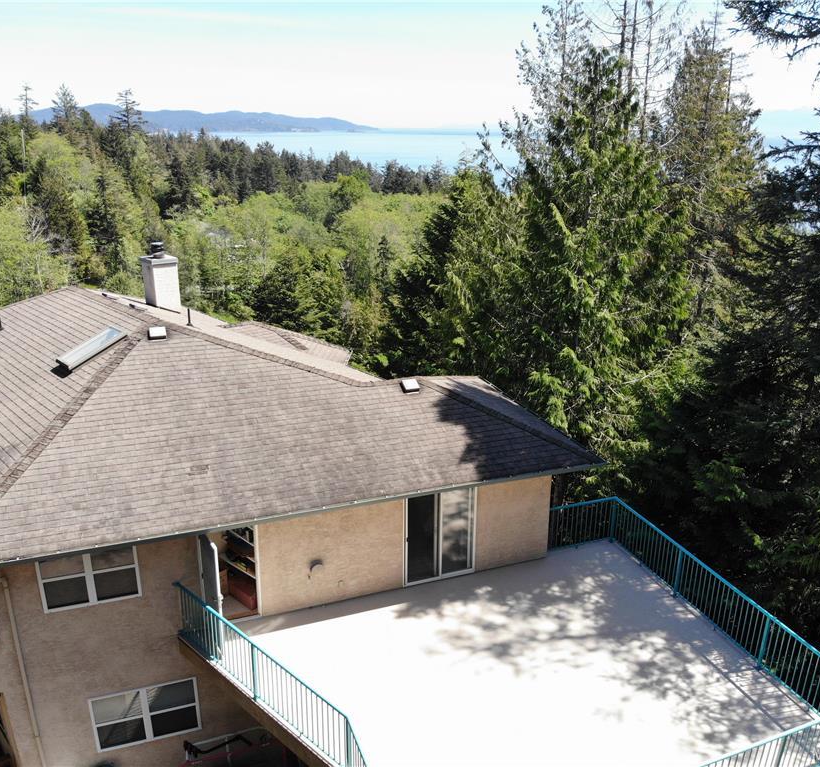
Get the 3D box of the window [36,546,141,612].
[{"bbox_3d":[-5.204,3.098,11.536,1.467,1.204,0.100,-6,21,-20],"label":"window"}]

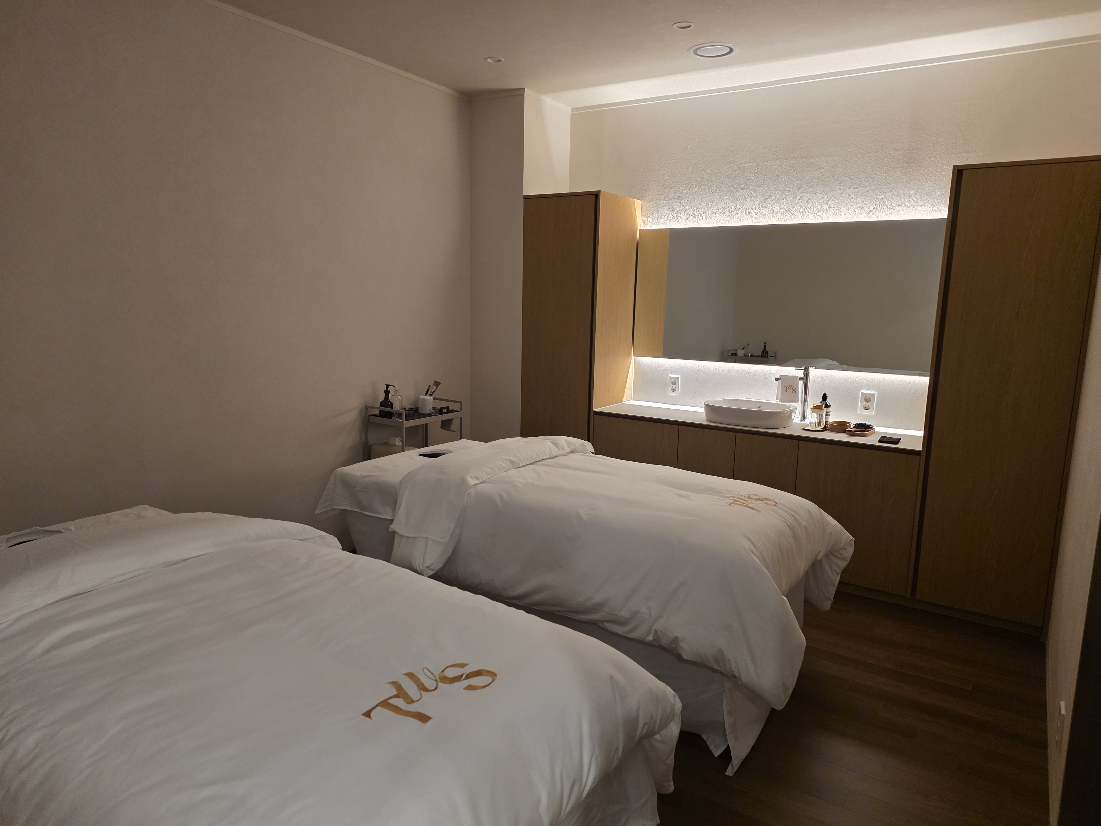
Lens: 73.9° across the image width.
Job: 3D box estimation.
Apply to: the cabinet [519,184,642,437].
[{"bbox_3d":[0.190,-0.317,4.685,0.536,2.042,0.525,7,12,33],"label":"cabinet"}]

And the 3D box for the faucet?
[{"bbox_3d":[1.357,-0.102,4.096,0.205,0.306,0.050,0,10,-5],"label":"faucet"}]

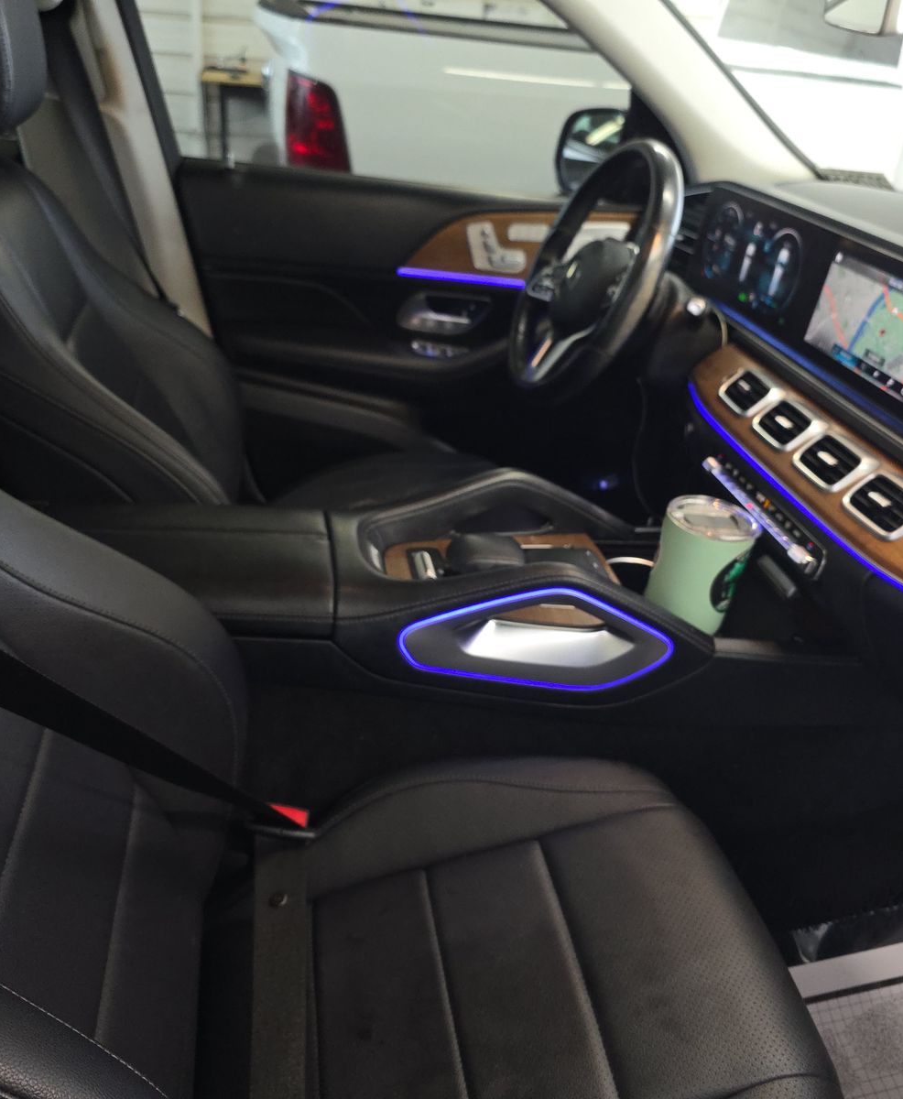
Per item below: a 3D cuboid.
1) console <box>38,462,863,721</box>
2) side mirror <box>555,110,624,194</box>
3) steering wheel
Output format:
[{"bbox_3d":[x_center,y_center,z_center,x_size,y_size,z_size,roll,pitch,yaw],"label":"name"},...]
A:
[{"bbox_3d":[-0.016,0.051,1.159,0.920,0.215,0.300,0,29,-12],"label":"console"},{"bbox_3d":[0.315,-0.756,1.888,0.140,0.180,0.240,-6,31,-22],"label":"side mirror"},{"bbox_3d":[0.203,-0.372,1.336,0.105,0.375,0.378,20,24,-21],"label":"steering wheel"}]

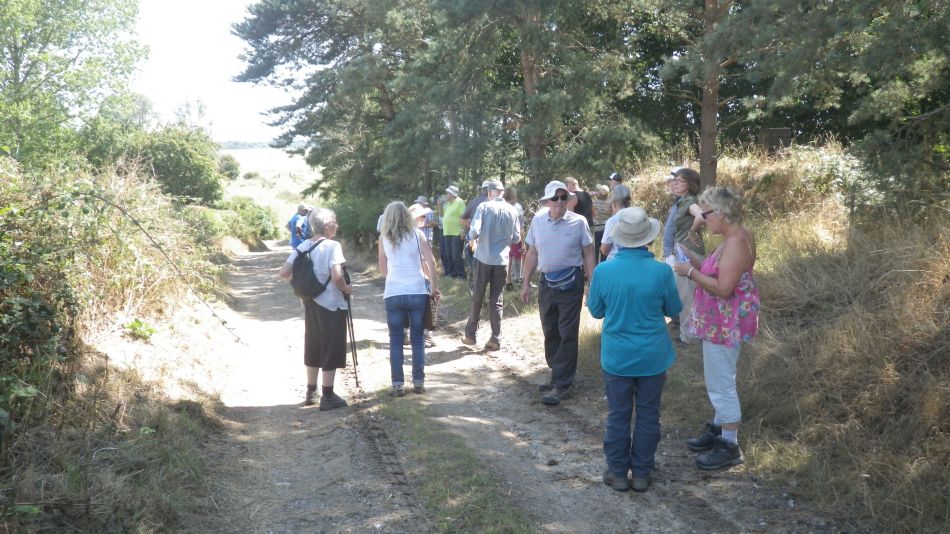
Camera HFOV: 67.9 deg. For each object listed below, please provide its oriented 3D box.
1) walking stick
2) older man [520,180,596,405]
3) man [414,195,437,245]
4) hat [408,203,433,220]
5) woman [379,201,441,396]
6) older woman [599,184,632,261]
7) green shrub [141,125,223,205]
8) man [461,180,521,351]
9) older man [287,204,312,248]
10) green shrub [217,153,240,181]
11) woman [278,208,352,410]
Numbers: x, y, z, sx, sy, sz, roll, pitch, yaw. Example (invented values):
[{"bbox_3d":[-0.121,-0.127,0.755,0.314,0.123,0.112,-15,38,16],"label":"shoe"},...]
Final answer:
[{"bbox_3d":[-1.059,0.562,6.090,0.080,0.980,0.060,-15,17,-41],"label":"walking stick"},{"bbox_3d":[0.697,0.201,5.692,0.580,1.770,0.450,2,8,11],"label":"older man"},{"bbox_3d":[-1.030,-0.612,14.551,0.500,1.720,0.500,1,8,6],"label":"man"},{"bbox_3d":[-0.636,-0.653,8.300,0.330,0.150,0.360,0,8,0],"label":"hat"},{"bbox_3d":[-0.562,0.273,5.934,0.500,1.660,0.360,1,8,6],"label":"woman"},{"bbox_3d":[1.434,0.004,6.980,0.500,1.630,0.380,-6,10,-34],"label":"older woman"},{"bbox_3d":[-11.029,-3.852,26.500,2.700,3.000,2.500,0,8,0],"label":"green shrub"},{"bbox_3d":[0.188,-0.011,7.445,0.560,1.770,0.480,-2,9,-14],"label":"man"},{"bbox_3d":[-3.852,-0.491,15.266,0.420,1.720,0.520,7,11,40],"label":"older man"},{"bbox_3d":[-16.846,-6.807,48.000,1.600,2.000,1.500,0,8,0],"label":"green shrub"},{"bbox_3d":[-1.337,0.339,5.756,0.430,1.630,0.510,-8,11,-42],"label":"woman"}]

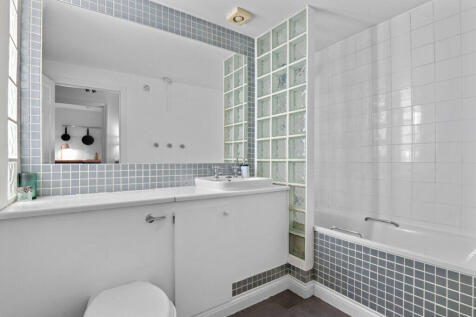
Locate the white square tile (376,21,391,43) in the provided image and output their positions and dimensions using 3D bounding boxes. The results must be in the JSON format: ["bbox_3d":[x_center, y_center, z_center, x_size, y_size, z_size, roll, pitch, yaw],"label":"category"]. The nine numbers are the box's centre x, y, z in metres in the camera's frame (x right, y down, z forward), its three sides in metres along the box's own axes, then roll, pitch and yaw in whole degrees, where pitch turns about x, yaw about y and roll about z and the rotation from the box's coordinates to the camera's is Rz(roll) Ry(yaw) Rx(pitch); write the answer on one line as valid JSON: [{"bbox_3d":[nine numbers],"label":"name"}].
[{"bbox_3d":[1.272,-1.109,1.987,0.010,0.159,0.146,1,-1,-39],"label":"white square tile"}]

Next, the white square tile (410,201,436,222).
[{"bbox_3d":[1.433,0.406,1.734,0.010,0.149,0.149,0,0,-37],"label":"white square tile"}]

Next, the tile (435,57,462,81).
[{"bbox_3d":[1.542,-0.652,1.650,0.010,0.150,0.146,1,-1,-39],"label":"tile"}]

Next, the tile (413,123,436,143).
[{"bbox_3d":[1.451,-0.195,1.756,0.010,0.150,0.146,1,-1,-39],"label":"tile"}]

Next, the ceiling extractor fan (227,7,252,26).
[{"bbox_3d":[0.013,-1.184,1.890,0.155,0.035,0.155,1,-1,-39],"label":"ceiling extractor fan"}]

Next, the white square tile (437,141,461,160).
[{"bbox_3d":[1.537,-0.046,1.643,0.010,0.150,0.146,1,-1,-37],"label":"white square tile"}]

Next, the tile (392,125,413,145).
[{"bbox_3d":[1.363,-0.195,1.874,0.010,0.150,0.146,1,-1,-37],"label":"tile"}]

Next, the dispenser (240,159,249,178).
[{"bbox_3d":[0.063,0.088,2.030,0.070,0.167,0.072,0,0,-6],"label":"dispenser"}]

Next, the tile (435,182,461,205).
[{"bbox_3d":[1.536,0.258,1.639,0.010,0.150,0.146,1,-1,-37],"label":"tile"}]

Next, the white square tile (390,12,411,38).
[{"bbox_3d":[1.363,-1.110,1.876,0.010,0.159,0.146,1,-1,-39],"label":"white square tile"}]

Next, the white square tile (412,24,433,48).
[{"bbox_3d":[1.452,-0.955,1.764,0.010,0.150,0.146,1,-1,-39],"label":"white square tile"}]

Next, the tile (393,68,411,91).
[{"bbox_3d":[1.363,-0.651,1.879,0.010,0.150,0.146,1,-1,-37],"label":"tile"}]

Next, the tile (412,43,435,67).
[{"bbox_3d":[1.450,-0.805,1.767,0.010,0.150,0.146,1,-1,-37],"label":"tile"}]

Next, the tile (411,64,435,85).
[{"bbox_3d":[1.436,-0.633,1.739,0.010,0.149,0.149,0,0,-37],"label":"tile"}]

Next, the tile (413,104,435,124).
[{"bbox_3d":[1.450,-0.349,1.761,0.010,0.150,0.146,1,-1,-37],"label":"tile"}]

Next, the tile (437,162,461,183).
[{"bbox_3d":[1.520,0.108,1.620,0.010,0.149,0.149,0,0,-37],"label":"tile"}]

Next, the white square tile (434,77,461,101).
[{"bbox_3d":[1.542,-0.500,1.648,0.010,0.150,0.146,1,-1,-39],"label":"white square tile"}]

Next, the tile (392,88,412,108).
[{"bbox_3d":[1.351,-0.488,1.852,0.010,0.149,0.149,0,0,-37],"label":"tile"}]

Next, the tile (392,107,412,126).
[{"bbox_3d":[1.351,-0.342,1.851,0.010,0.149,0.149,0,0,-37],"label":"tile"}]

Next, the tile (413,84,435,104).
[{"bbox_3d":[1.450,-0.501,1.763,0.010,0.150,0.146,1,-1,-37],"label":"tile"}]

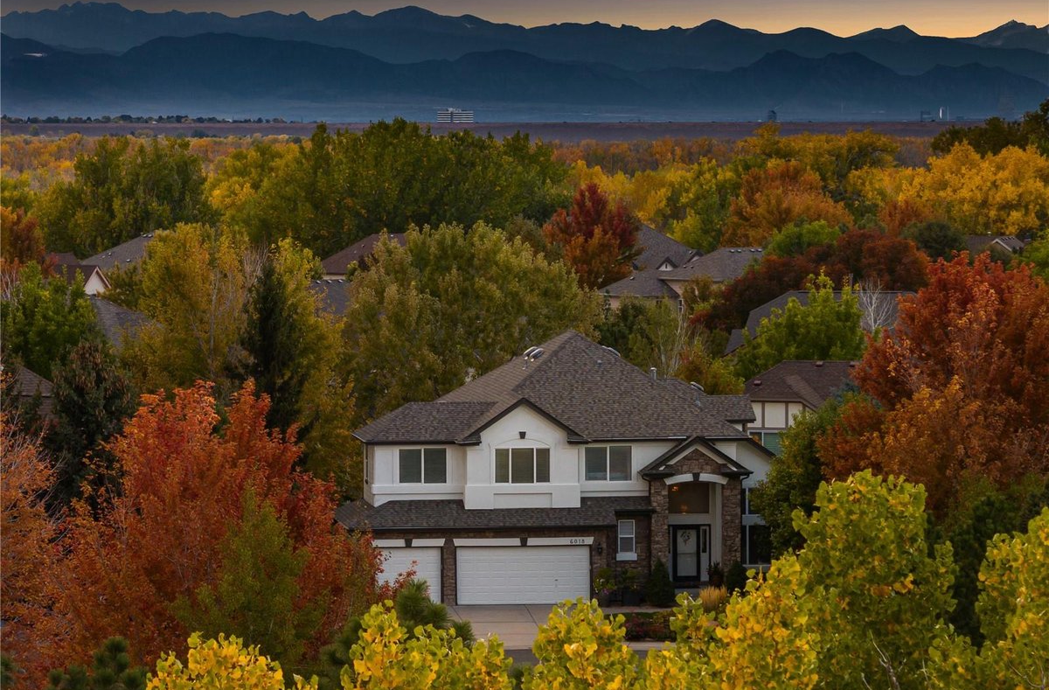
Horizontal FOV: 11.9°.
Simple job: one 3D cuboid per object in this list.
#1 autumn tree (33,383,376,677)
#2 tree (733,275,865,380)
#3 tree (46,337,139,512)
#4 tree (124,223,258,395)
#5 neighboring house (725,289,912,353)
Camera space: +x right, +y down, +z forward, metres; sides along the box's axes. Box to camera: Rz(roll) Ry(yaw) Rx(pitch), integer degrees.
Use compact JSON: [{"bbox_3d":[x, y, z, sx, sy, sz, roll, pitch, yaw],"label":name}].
[{"bbox_3d":[-10.587,5.646,168.000,11.500,8.780,10.500,0,3,0],"label":"autumn tree"},{"bbox_3d":[12.520,2.032,229.000,6.200,10.510,6.200,0,3,0],"label":"tree"},{"bbox_3d":[-16.797,4.325,195.000,4.000,8.990,4.000,0,3,0],"label":"tree"},{"bbox_3d":[-14.723,1.120,222.000,6.200,12.970,6.200,0,3,0],"label":"tree"},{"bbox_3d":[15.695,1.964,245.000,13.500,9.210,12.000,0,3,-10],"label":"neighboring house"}]

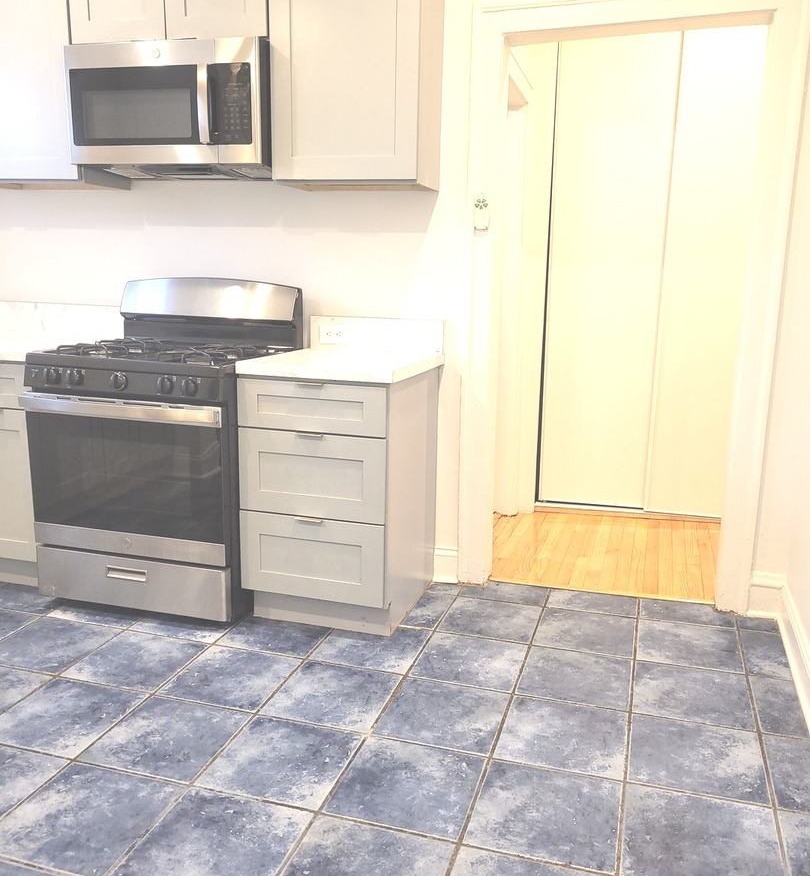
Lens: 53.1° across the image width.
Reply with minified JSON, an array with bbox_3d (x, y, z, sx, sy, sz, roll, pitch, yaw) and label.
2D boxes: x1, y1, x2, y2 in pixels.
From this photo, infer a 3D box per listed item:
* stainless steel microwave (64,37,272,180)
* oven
[{"bbox_3d":[-0.790,-1.183,2.957,0.757,0.404,0.395,5,12,15],"label":"stainless steel microwave"},{"bbox_3d":[-0.857,-0.003,3.032,0.767,1.172,0.685,5,12,15],"label":"oven"}]

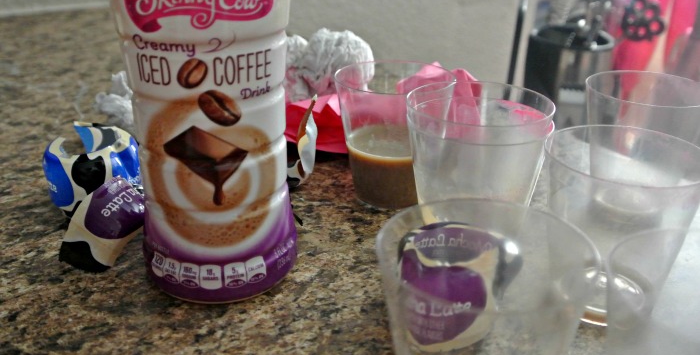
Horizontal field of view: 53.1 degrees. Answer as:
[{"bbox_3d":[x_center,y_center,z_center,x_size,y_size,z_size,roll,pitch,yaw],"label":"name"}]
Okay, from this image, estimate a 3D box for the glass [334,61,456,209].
[{"bbox_3d":[0.018,-0.018,0.303,0.051,0.053,0.051,1,24,0],"label":"glass"}]

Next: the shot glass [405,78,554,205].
[{"bbox_3d":[0.045,0.001,0.255,0.051,0.060,0.051,1,24,0],"label":"shot glass"}]

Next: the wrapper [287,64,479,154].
[{"bbox_3d":[0.014,-0.038,0.374,0.114,0.033,0.076,1,24,0],"label":"wrapper"}]

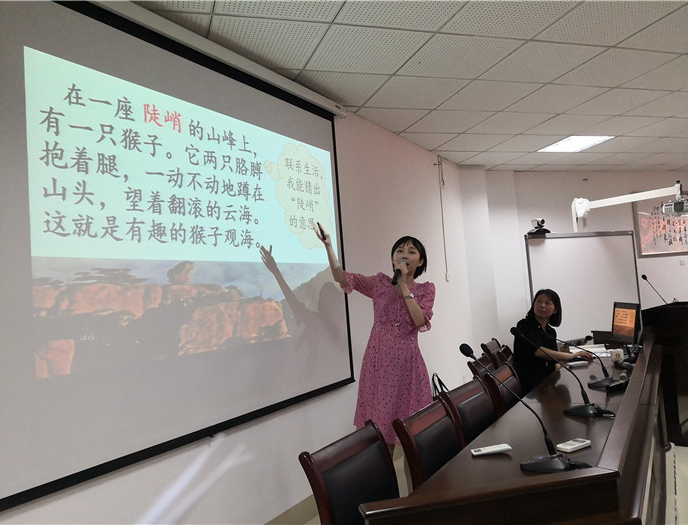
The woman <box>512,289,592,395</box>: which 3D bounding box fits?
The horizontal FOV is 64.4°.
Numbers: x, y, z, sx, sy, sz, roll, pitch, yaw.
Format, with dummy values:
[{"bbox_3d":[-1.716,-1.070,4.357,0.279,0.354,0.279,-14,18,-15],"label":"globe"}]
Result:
[{"bbox_3d":[1.446,0.814,3.622,0.720,1.250,0.500,-7,-4,38],"label":"woman"}]

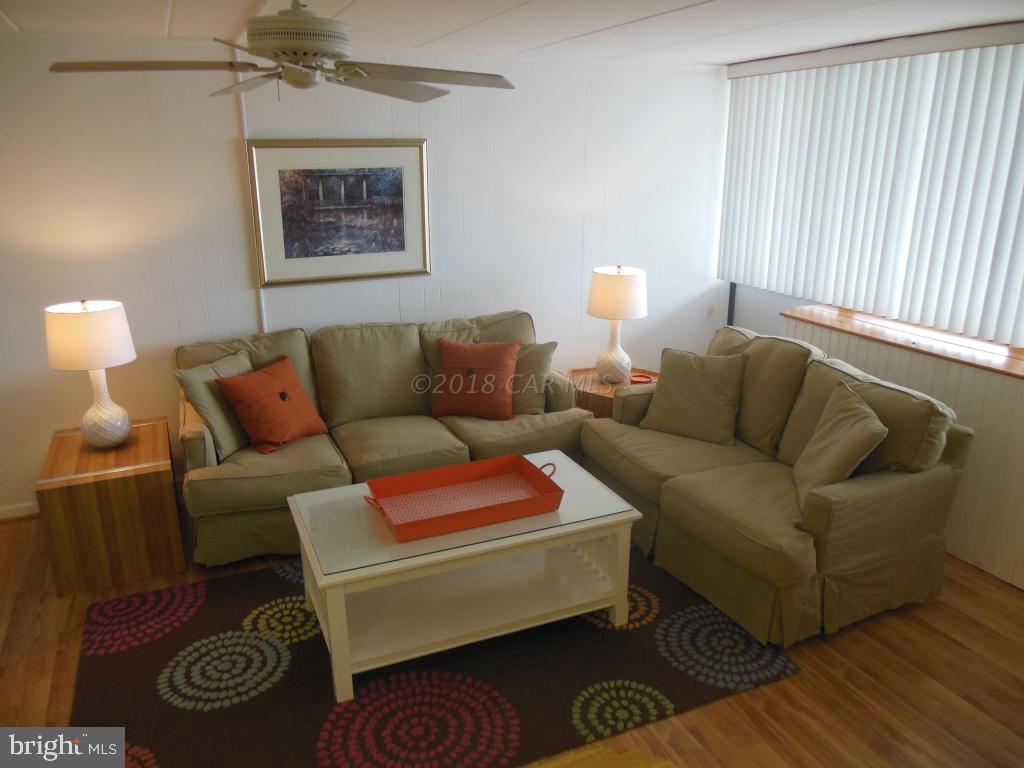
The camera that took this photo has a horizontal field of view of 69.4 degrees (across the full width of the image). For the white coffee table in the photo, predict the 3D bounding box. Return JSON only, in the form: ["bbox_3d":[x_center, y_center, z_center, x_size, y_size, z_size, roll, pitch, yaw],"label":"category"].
[{"bbox_3d":[-0.204,0.715,2.997,1.219,0.498,0.705,-8,19,-23],"label":"white coffee table"}]

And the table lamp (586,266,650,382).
[{"bbox_3d":[0.610,-0.351,4.298,0.355,0.673,0.355,0,17,0],"label":"table lamp"}]

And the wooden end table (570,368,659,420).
[{"bbox_3d":[0.636,0.238,4.440,0.670,0.536,0.578,-8,19,-23],"label":"wooden end table"}]

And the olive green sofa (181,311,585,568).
[{"bbox_3d":[-0.666,0.166,4.005,2.059,0.943,0.961,-8,19,-23],"label":"olive green sofa"}]

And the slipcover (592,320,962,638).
[{"bbox_3d":[1.127,0.324,3.490,0.952,0.943,1.455,-8,19,-23],"label":"slipcover"}]

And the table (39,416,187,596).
[{"bbox_3d":[-1.853,0.546,3.483,0.509,0.536,0.681,-8,19,-23],"label":"table"}]

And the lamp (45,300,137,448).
[{"bbox_3d":[-1.875,-0.038,3.324,0.355,0.673,0.355,-8,19,-23],"label":"lamp"}]

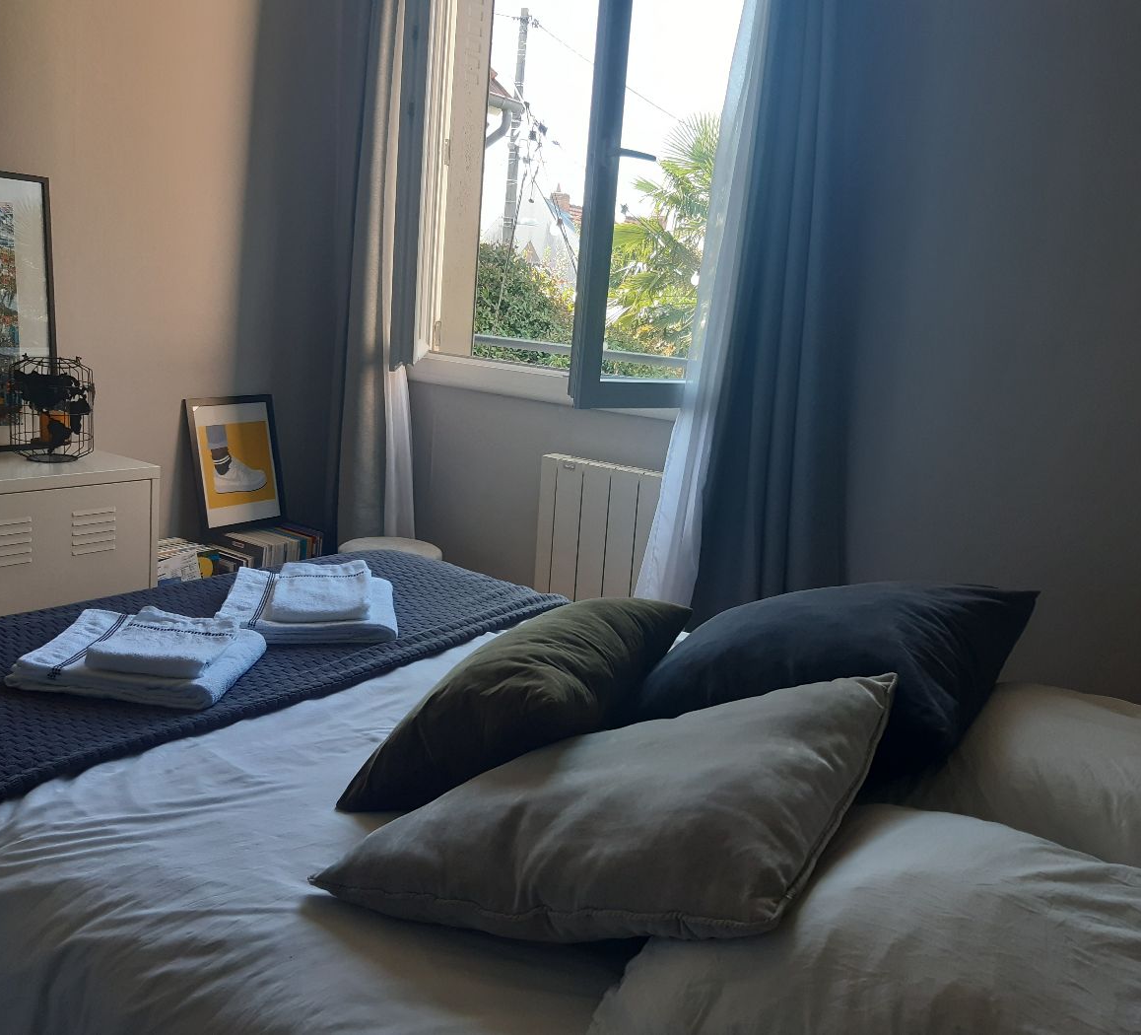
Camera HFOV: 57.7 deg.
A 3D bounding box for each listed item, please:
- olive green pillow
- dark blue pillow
[{"bbox_3d":[-0.050,0.247,1.425,0.430,0.165,0.430,-20,10,22],"label":"olive green pillow"},{"bbox_3d":[0.338,0.215,1.430,0.480,0.180,0.480,-3,17,37],"label":"dark blue pillow"}]

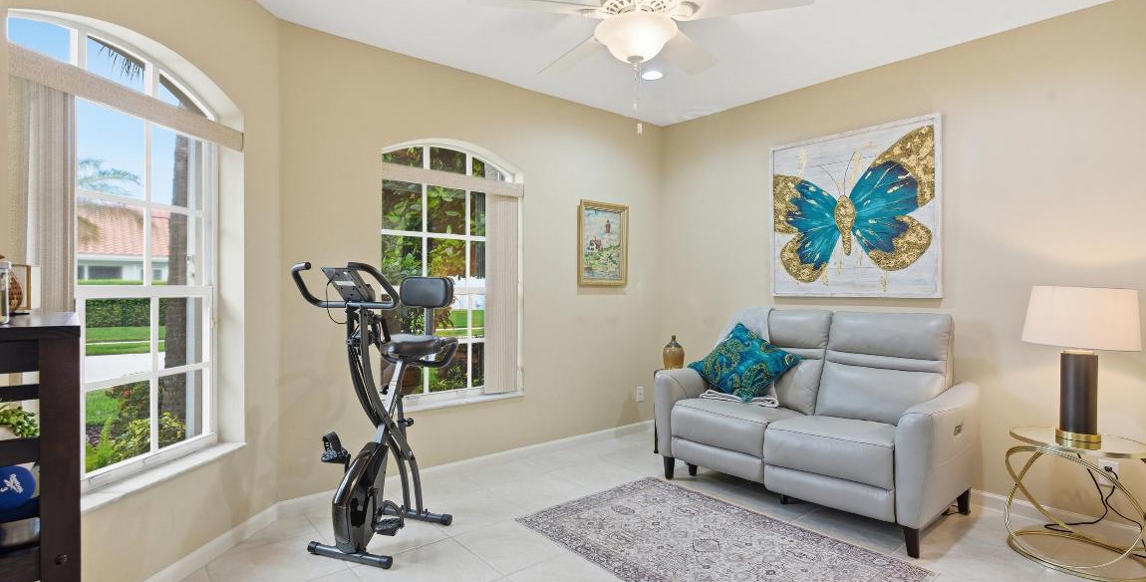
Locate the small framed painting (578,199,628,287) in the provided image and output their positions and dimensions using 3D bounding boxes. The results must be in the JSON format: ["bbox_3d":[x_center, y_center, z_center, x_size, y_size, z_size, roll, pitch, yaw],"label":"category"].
[{"bbox_3d":[0.226,-0.341,4.019,0.492,0.605,0.040,0,0,-40],"label":"small framed painting"}]

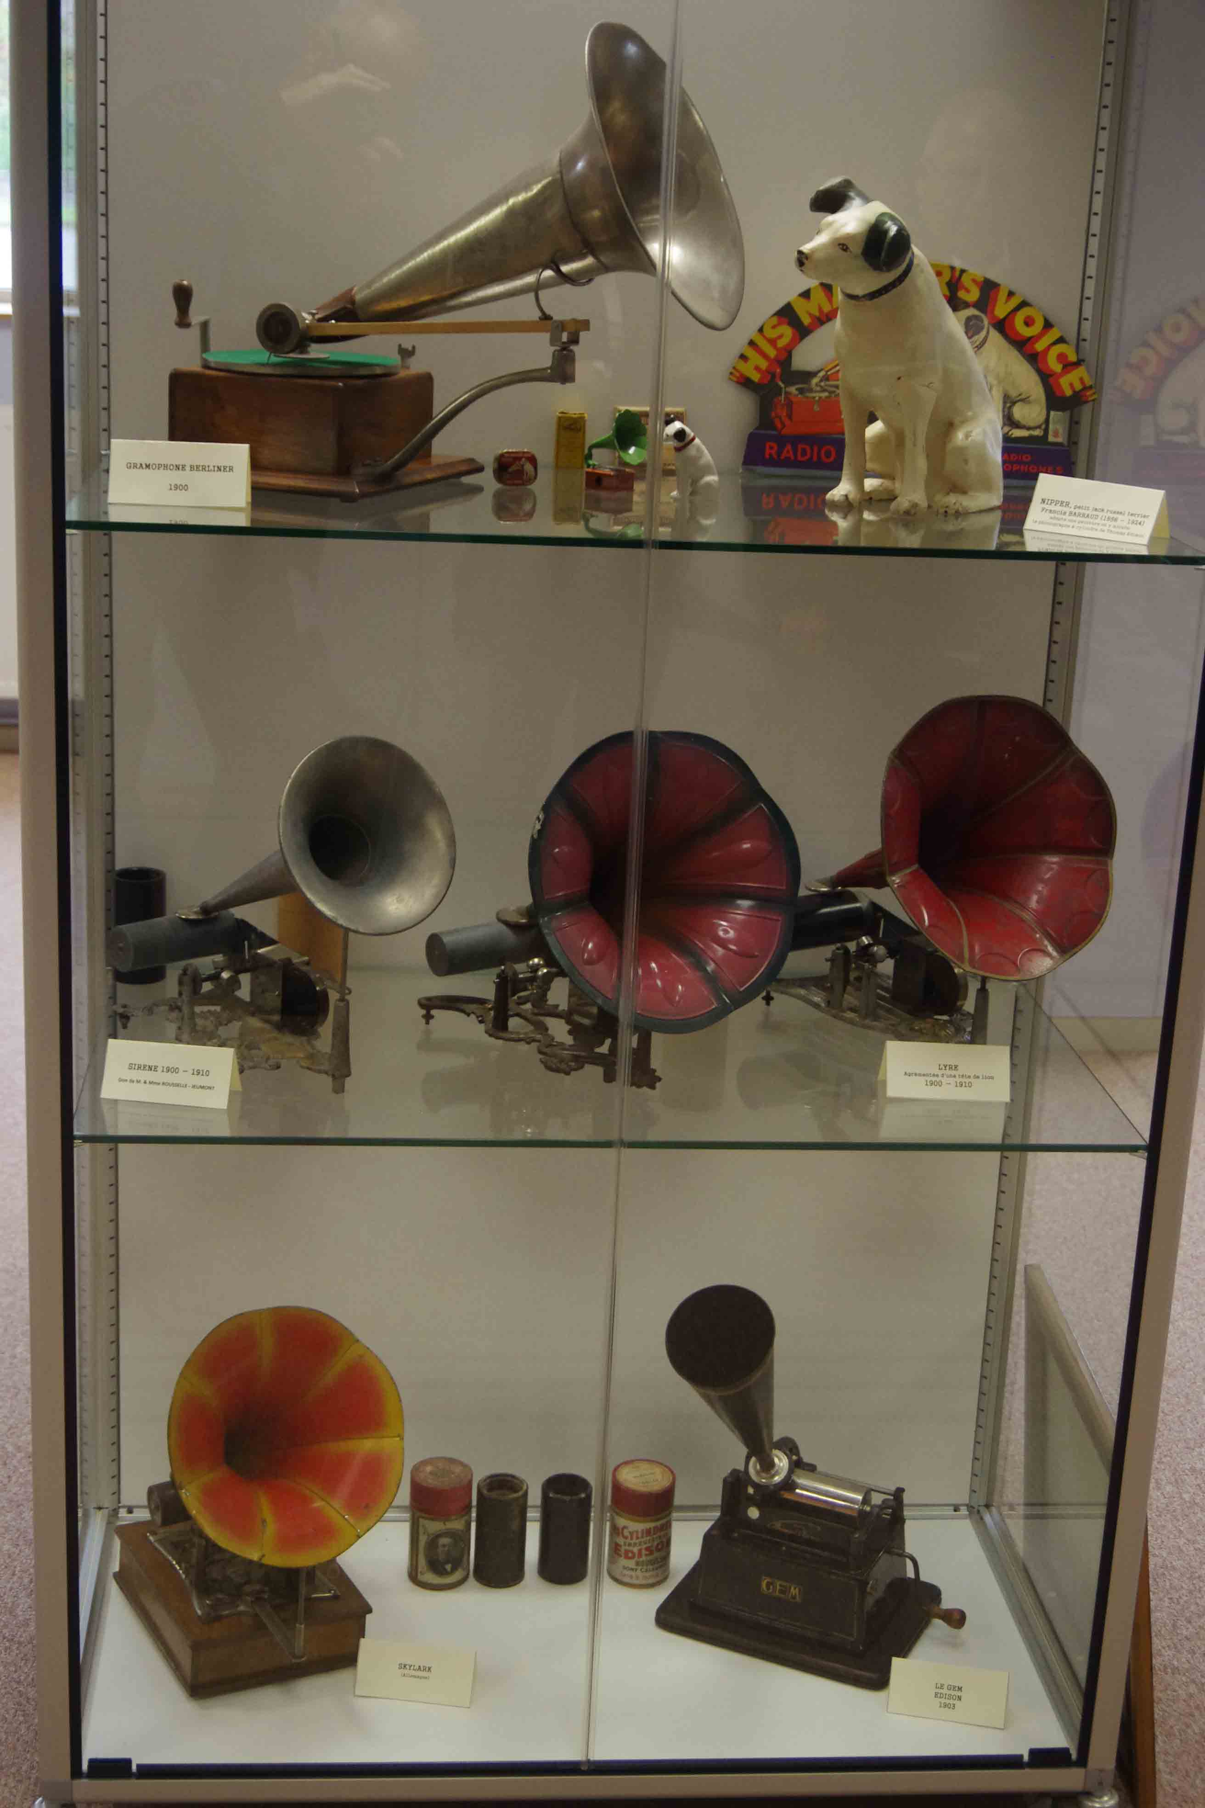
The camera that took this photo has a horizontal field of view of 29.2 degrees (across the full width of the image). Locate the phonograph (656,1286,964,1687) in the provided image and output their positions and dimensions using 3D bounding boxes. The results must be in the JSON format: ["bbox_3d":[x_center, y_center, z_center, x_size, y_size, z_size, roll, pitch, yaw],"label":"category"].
[{"bbox_3d":[0.222,0.563,2.323,0.289,0.388,0.253,10,17,25],"label":"phonograph"}]

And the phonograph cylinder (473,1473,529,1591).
[{"bbox_3d":[-0.105,0.659,2.433,0.055,0.104,0.055,1,15,-5],"label":"phonograph cylinder"}]

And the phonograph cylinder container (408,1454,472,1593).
[{"bbox_3d":[-0.167,0.650,2.427,0.065,0.120,0.065,3,15,-1],"label":"phonograph cylinder container"}]

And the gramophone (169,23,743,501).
[{"bbox_3d":[-0.125,-0.571,2.054,0.508,0.414,0.290,9,17,22],"label":"gramophone"}]

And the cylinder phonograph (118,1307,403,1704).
[{"bbox_3d":[-0.351,0.553,2.276,0.241,0.383,0.328,-6,18,-28],"label":"cylinder phonograph"}]

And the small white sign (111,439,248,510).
[{"bbox_3d":[-0.359,-0.365,1.966,0.117,0.053,0.040,2,15,-2],"label":"small white sign"}]

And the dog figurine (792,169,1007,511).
[{"bbox_3d":[0.269,-0.504,2.076,0.135,0.296,0.165,13,18,33],"label":"dog figurine"}]

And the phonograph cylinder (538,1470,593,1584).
[{"bbox_3d":[-0.035,0.661,2.445,0.056,0.100,0.056,1,15,-5],"label":"phonograph cylinder"}]

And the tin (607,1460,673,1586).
[{"bbox_3d":[0.046,0.655,2.447,0.069,0.116,0.069,1,15,-5],"label":"tin"}]

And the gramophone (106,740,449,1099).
[{"bbox_3d":[-0.312,-0.007,2.137,0.228,0.326,0.321,-12,21,-43],"label":"gramophone"}]

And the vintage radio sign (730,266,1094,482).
[{"bbox_3d":[0.301,-0.517,2.248,0.355,0.212,0.025,2,15,-1],"label":"vintage radio sign"}]

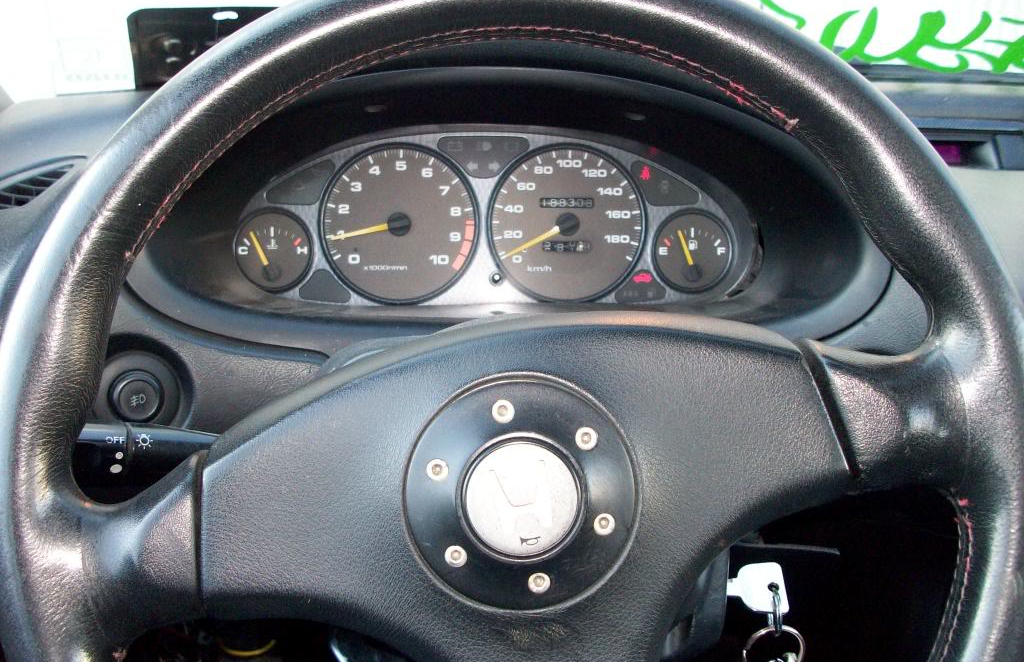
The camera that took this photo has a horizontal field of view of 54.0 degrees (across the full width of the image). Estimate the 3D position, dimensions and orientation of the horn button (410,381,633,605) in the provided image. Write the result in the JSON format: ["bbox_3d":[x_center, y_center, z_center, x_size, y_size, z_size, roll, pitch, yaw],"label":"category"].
[{"bbox_3d":[0.004,0.066,0.410,0.095,0.095,0.018,-11,-1,-1],"label":"horn button"}]

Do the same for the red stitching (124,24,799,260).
[{"bbox_3d":[-0.024,-0.079,0.374,0.252,0.057,0.016,-11,-1,-1],"label":"red stitching"}]

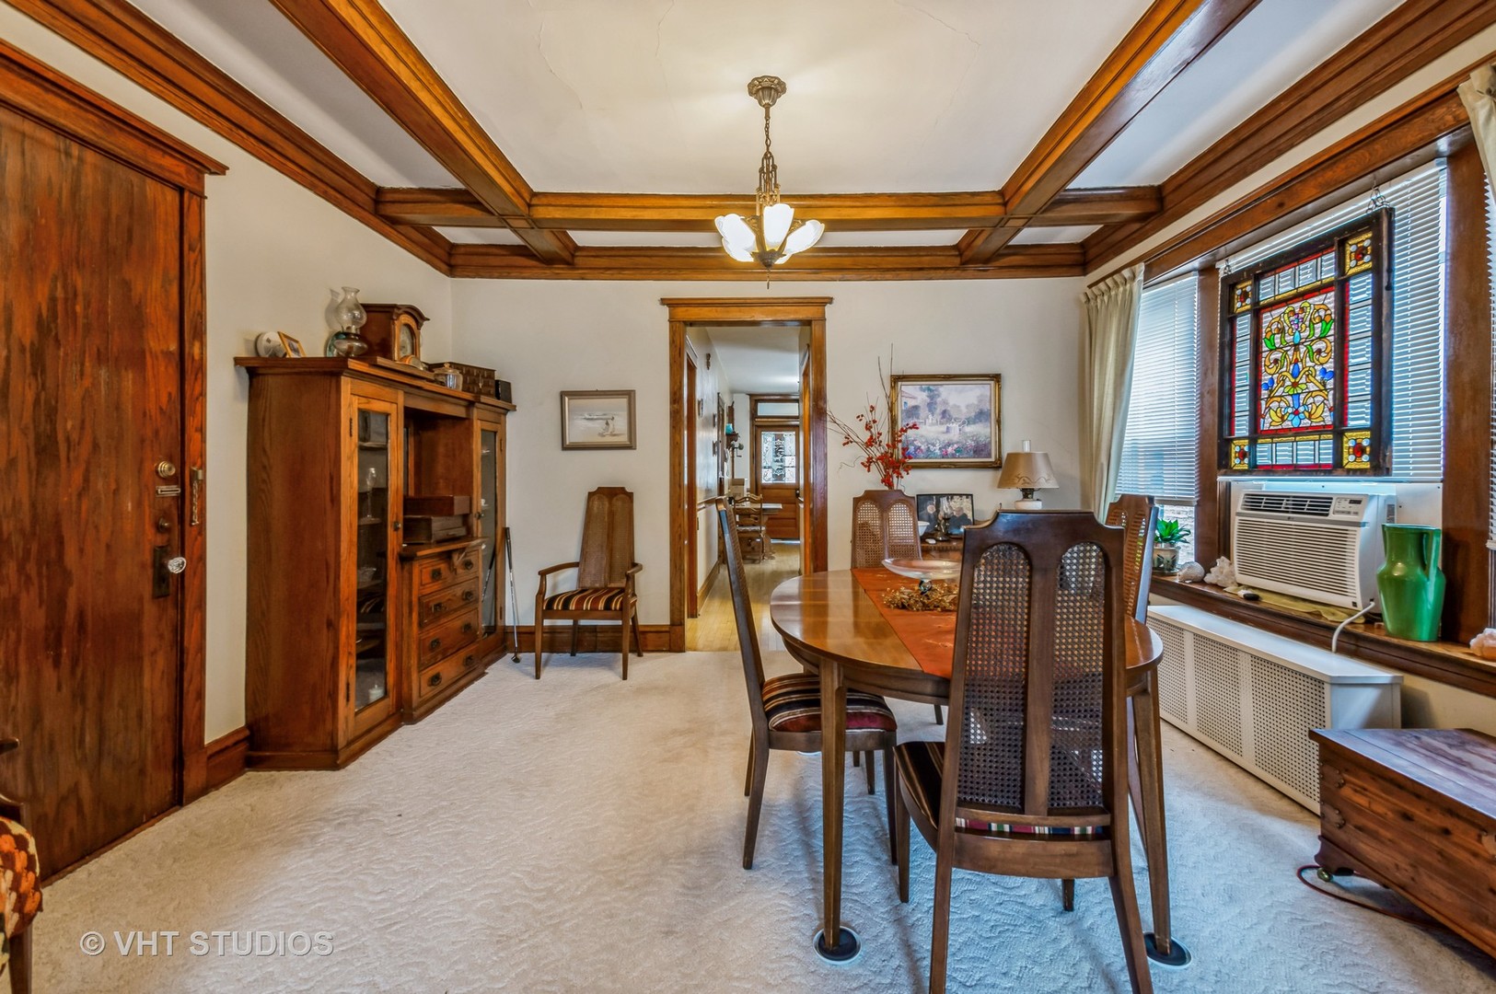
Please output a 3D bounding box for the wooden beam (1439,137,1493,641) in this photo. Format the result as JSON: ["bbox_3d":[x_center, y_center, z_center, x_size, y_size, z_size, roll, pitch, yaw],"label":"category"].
[{"bbox_3d":[2.365,-0.322,2.010,0.100,1.600,0.140,0,1,1],"label":"wooden beam"}]

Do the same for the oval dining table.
[{"bbox_3d":[0.615,0.726,2.070,1.100,0.745,1.500,0,1,1],"label":"oval dining table"}]

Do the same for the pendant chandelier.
[{"bbox_3d":[0.078,-1.186,2.309,0.400,0.690,0.400,0,2,2],"label":"pendant chandelier"}]

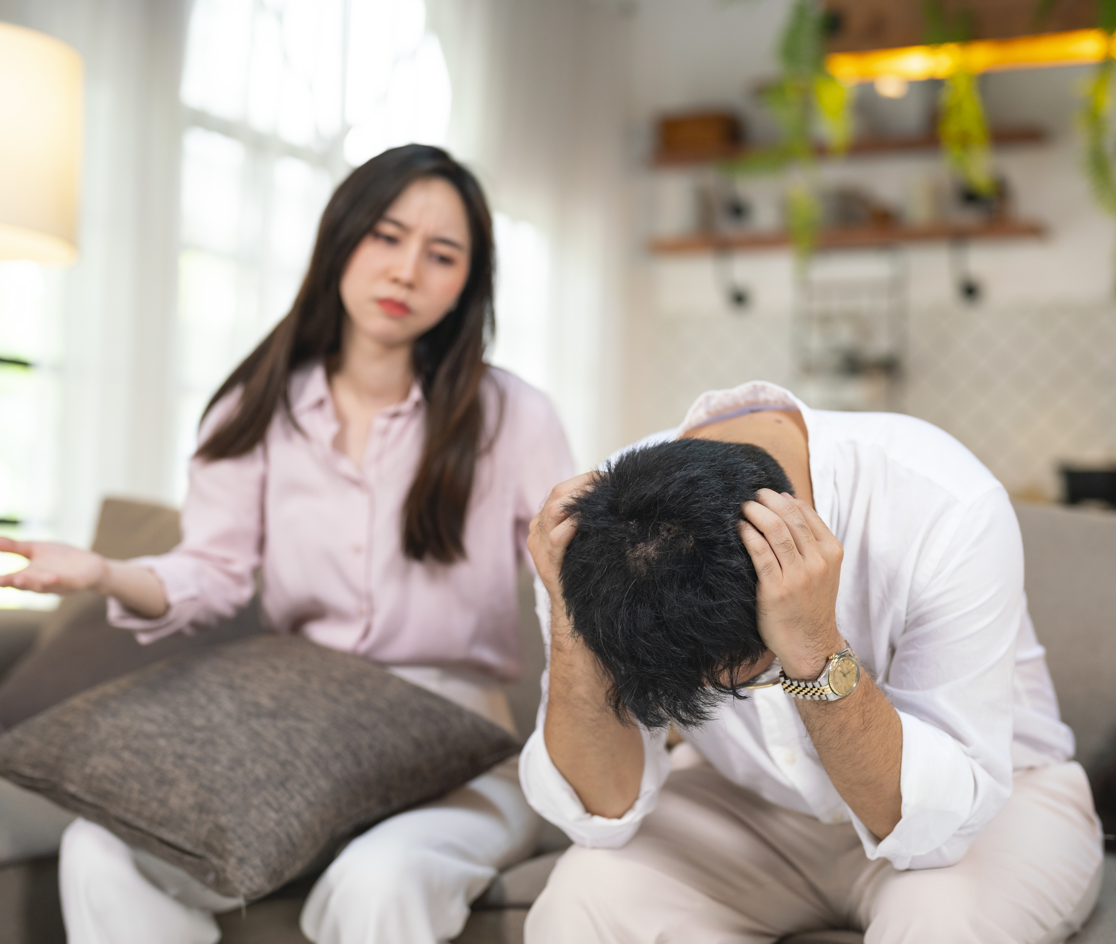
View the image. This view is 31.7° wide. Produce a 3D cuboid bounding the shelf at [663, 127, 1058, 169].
[{"bbox_3d":[0.883,-0.995,6.050,1.200,0.035,0.200,0,-3,22],"label":"shelf"}]

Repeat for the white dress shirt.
[{"bbox_3d":[0.255,0.136,1.910,0.470,0.430,0.530,0,-3,22],"label":"white dress shirt"}]

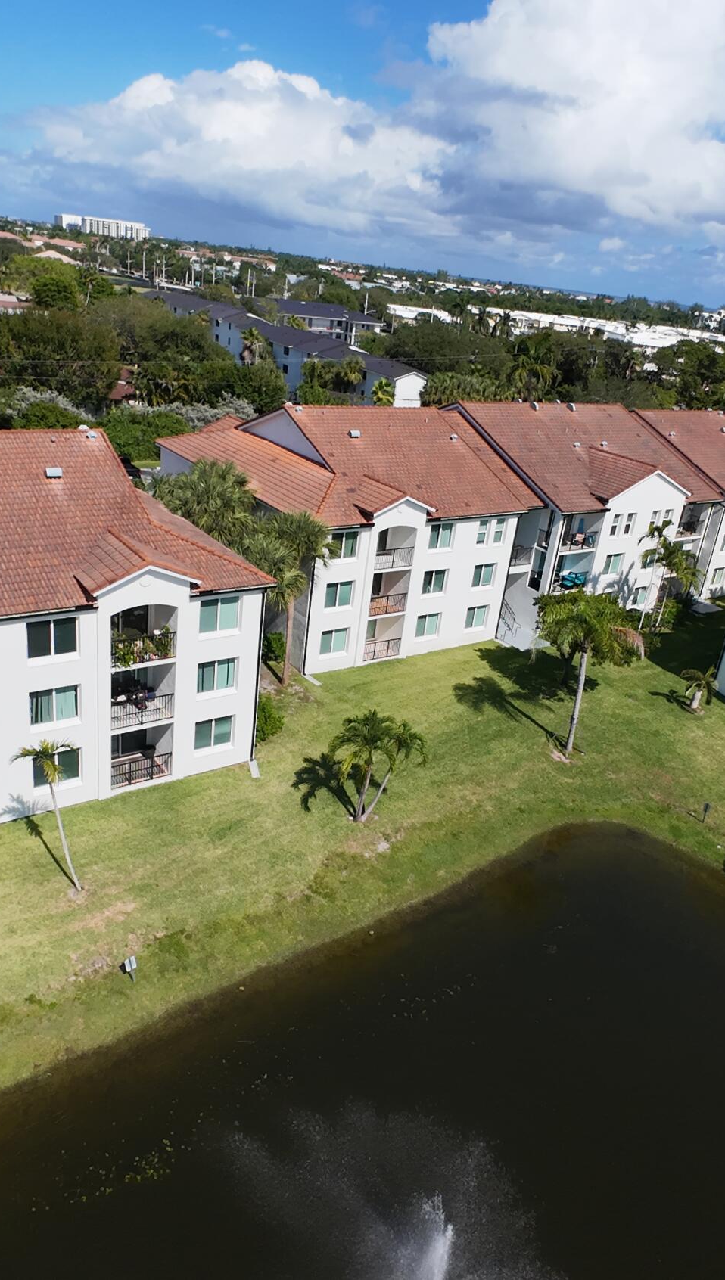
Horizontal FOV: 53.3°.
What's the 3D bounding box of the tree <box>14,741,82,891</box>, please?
[{"bbox_3d":[-10.613,5.913,24.448,2.100,5.000,2.000,-5,27,-24],"label":"tree"}]

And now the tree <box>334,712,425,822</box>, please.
[{"bbox_3d":[0.546,5.532,30.771,3.800,5.300,3.200,8,24,2],"label":"tree"}]

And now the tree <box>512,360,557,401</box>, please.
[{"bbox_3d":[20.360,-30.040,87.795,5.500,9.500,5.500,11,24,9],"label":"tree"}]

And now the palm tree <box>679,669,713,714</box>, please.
[{"bbox_3d":[18.810,2.820,40.783,2.000,2.500,2.000,19,27,25],"label":"palm tree"}]

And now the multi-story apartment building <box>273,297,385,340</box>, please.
[{"bbox_3d":[-8.018,-73.152,167.551,26.000,9.000,11.000,-6,27,-27],"label":"multi-story apartment building"}]

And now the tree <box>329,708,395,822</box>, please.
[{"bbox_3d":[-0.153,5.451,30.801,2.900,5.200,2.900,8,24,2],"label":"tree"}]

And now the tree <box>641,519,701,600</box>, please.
[{"bbox_3d":[21.843,-4.746,52.849,4.100,8.000,4.000,17,26,21],"label":"tree"}]

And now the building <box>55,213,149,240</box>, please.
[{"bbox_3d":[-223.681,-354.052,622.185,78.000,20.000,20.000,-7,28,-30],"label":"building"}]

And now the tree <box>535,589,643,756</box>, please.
[{"bbox_3d":[10.739,1.778,36.603,5.000,8.700,5.000,15,25,18],"label":"tree"}]

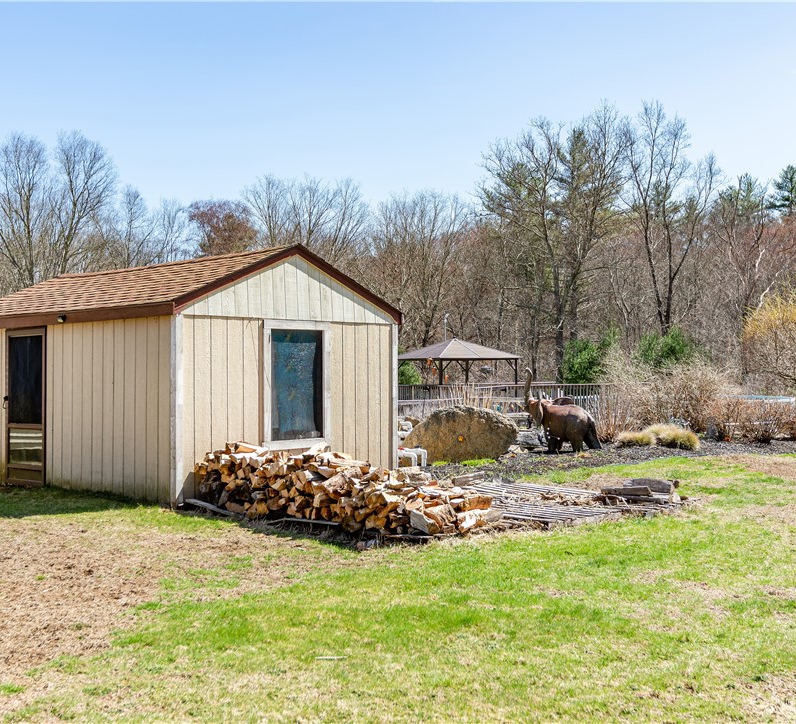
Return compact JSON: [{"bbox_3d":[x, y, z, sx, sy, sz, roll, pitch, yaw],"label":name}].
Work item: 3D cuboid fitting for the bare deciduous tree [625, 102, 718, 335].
[{"bbox_3d":[14.507,-6.070,56.000,4.900,15.737,4.700,0,-1,15],"label":"bare deciduous tree"}]

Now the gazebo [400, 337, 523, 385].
[{"bbox_3d":[2.015,0.513,37.000,3.400,2.709,3.400,0,-1,-28],"label":"gazebo"}]

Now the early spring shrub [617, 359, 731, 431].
[{"bbox_3d":[5.558,0.746,21.300,2.450,1.500,2.100,0,-1,15],"label":"early spring shrub"}]

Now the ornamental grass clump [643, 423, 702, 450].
[{"bbox_3d":[4.550,1.220,17.500,0.950,0.420,0.850,0,0,0],"label":"ornamental grass clump"}]

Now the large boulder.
[{"bbox_3d":[0.888,1.036,15.750,1.760,0.880,0.950,0,-1,3],"label":"large boulder"}]

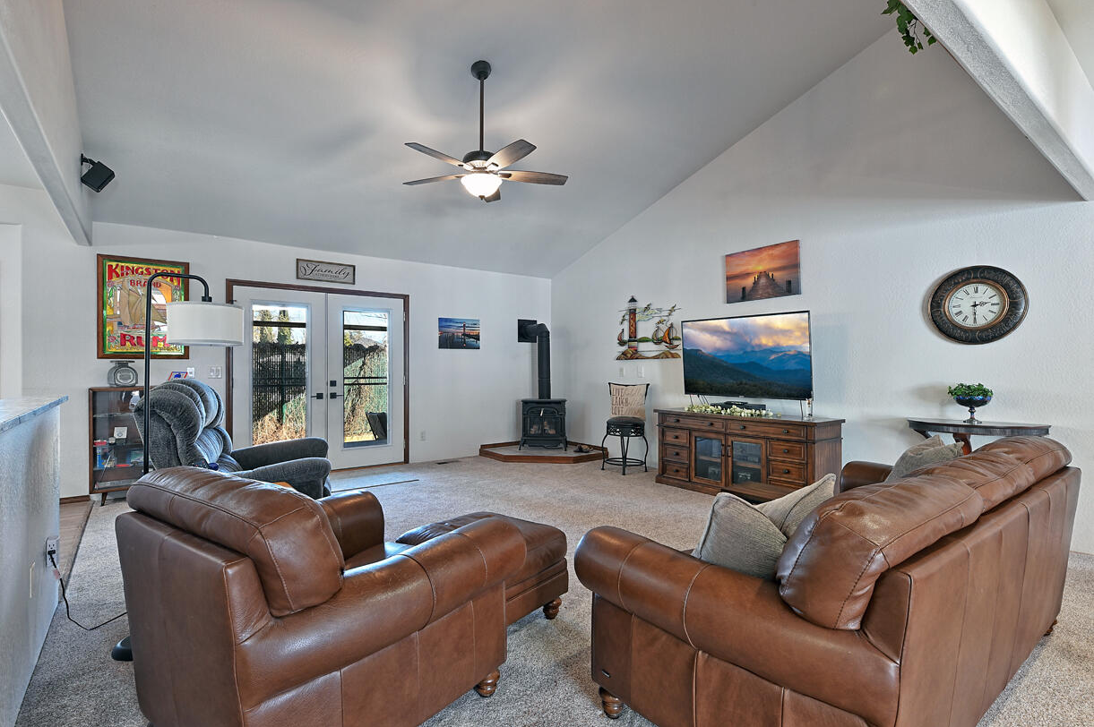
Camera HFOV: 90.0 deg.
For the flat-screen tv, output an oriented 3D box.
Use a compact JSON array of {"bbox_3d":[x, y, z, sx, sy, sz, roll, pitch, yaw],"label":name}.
[{"bbox_3d":[1.993,-0.067,5.572,0.060,0.824,1.434,-6,4,-38],"label":"flat-screen tv"}]

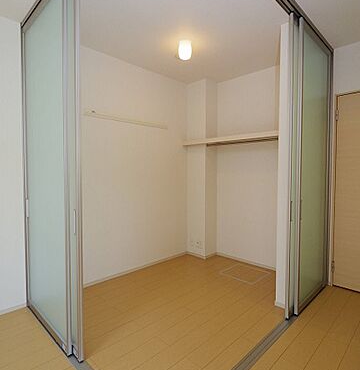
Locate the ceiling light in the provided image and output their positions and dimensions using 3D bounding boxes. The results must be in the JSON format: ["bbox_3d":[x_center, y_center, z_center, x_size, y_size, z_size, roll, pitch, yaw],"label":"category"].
[{"bbox_3d":[0.059,-1.375,2.450,0.132,0.170,0.132,0,2,1],"label":"ceiling light"}]

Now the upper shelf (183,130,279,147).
[{"bbox_3d":[0.727,-0.574,3.046,0.402,0.052,1.524,-2,3,-44],"label":"upper shelf"}]

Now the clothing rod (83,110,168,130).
[{"bbox_3d":[-0.564,-0.786,2.827,1.155,0.090,0.050,-2,3,-44],"label":"clothing rod"}]

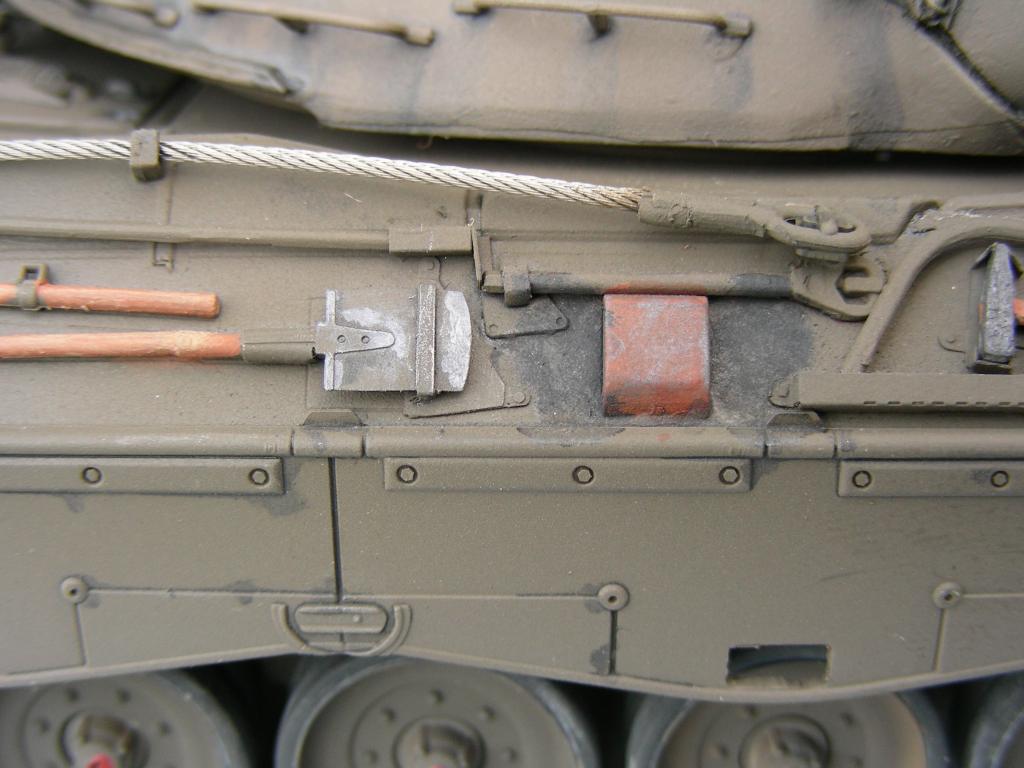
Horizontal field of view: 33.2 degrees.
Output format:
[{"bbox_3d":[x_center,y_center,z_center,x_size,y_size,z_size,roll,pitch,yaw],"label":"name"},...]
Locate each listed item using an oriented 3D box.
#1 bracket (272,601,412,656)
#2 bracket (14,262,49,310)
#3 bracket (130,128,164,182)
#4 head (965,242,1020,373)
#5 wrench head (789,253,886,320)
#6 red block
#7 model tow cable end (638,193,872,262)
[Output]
[{"bbox_3d":[-0.009,0.013,0.092,0.007,0.003,0.001,0,25,0],"label":"bracket"},{"bbox_3d":[-0.025,-0.005,0.090,0.001,0.002,0.002,0,-18,0],"label":"bracket"},{"bbox_3d":[-0.020,-0.012,0.092,0.002,0.002,0.002,0,-18,0],"label":"bracket"},{"bbox_3d":[0.025,-0.004,0.089,0.002,0.006,0.003,0,-18,0],"label":"head"},{"bbox_3d":[0.017,-0.005,0.090,0.005,0.003,0.001,-1,-16,-2],"label":"wrench head"},{"bbox_3d":[0.007,-0.001,0.089,0.005,0.006,0.002,0,-18,0],"label":"red block"},{"bbox_3d":[0.013,-0.008,0.090,0.012,0.002,0.002,8,-18,2],"label":"model tow cable end"}]

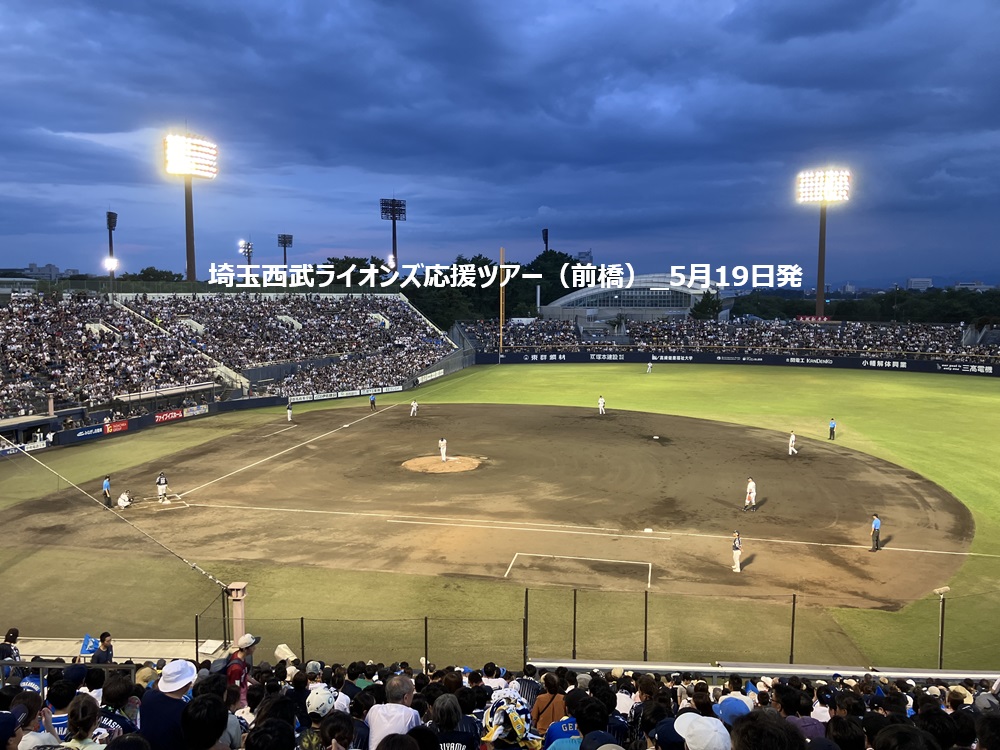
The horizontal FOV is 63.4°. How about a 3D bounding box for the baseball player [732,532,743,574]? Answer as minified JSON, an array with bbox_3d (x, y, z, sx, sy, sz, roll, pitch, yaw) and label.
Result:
[{"bbox_3d":[10.425,7.679,35.426,0.470,1.820,0.540,1,6,7],"label":"baseball player"}]

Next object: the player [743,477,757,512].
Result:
[{"bbox_3d":[13.966,6.663,45.167,0.680,1.870,0.580,0,6,-3],"label":"player"}]

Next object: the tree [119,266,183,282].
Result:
[{"bbox_3d":[-73.452,-14.799,170.000,13.300,16.000,12.000,0,6,0],"label":"tree"}]

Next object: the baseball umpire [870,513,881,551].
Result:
[{"bbox_3d":[17.846,7.430,38.281,0.480,1.800,0.520,1,6,6],"label":"baseball umpire"}]

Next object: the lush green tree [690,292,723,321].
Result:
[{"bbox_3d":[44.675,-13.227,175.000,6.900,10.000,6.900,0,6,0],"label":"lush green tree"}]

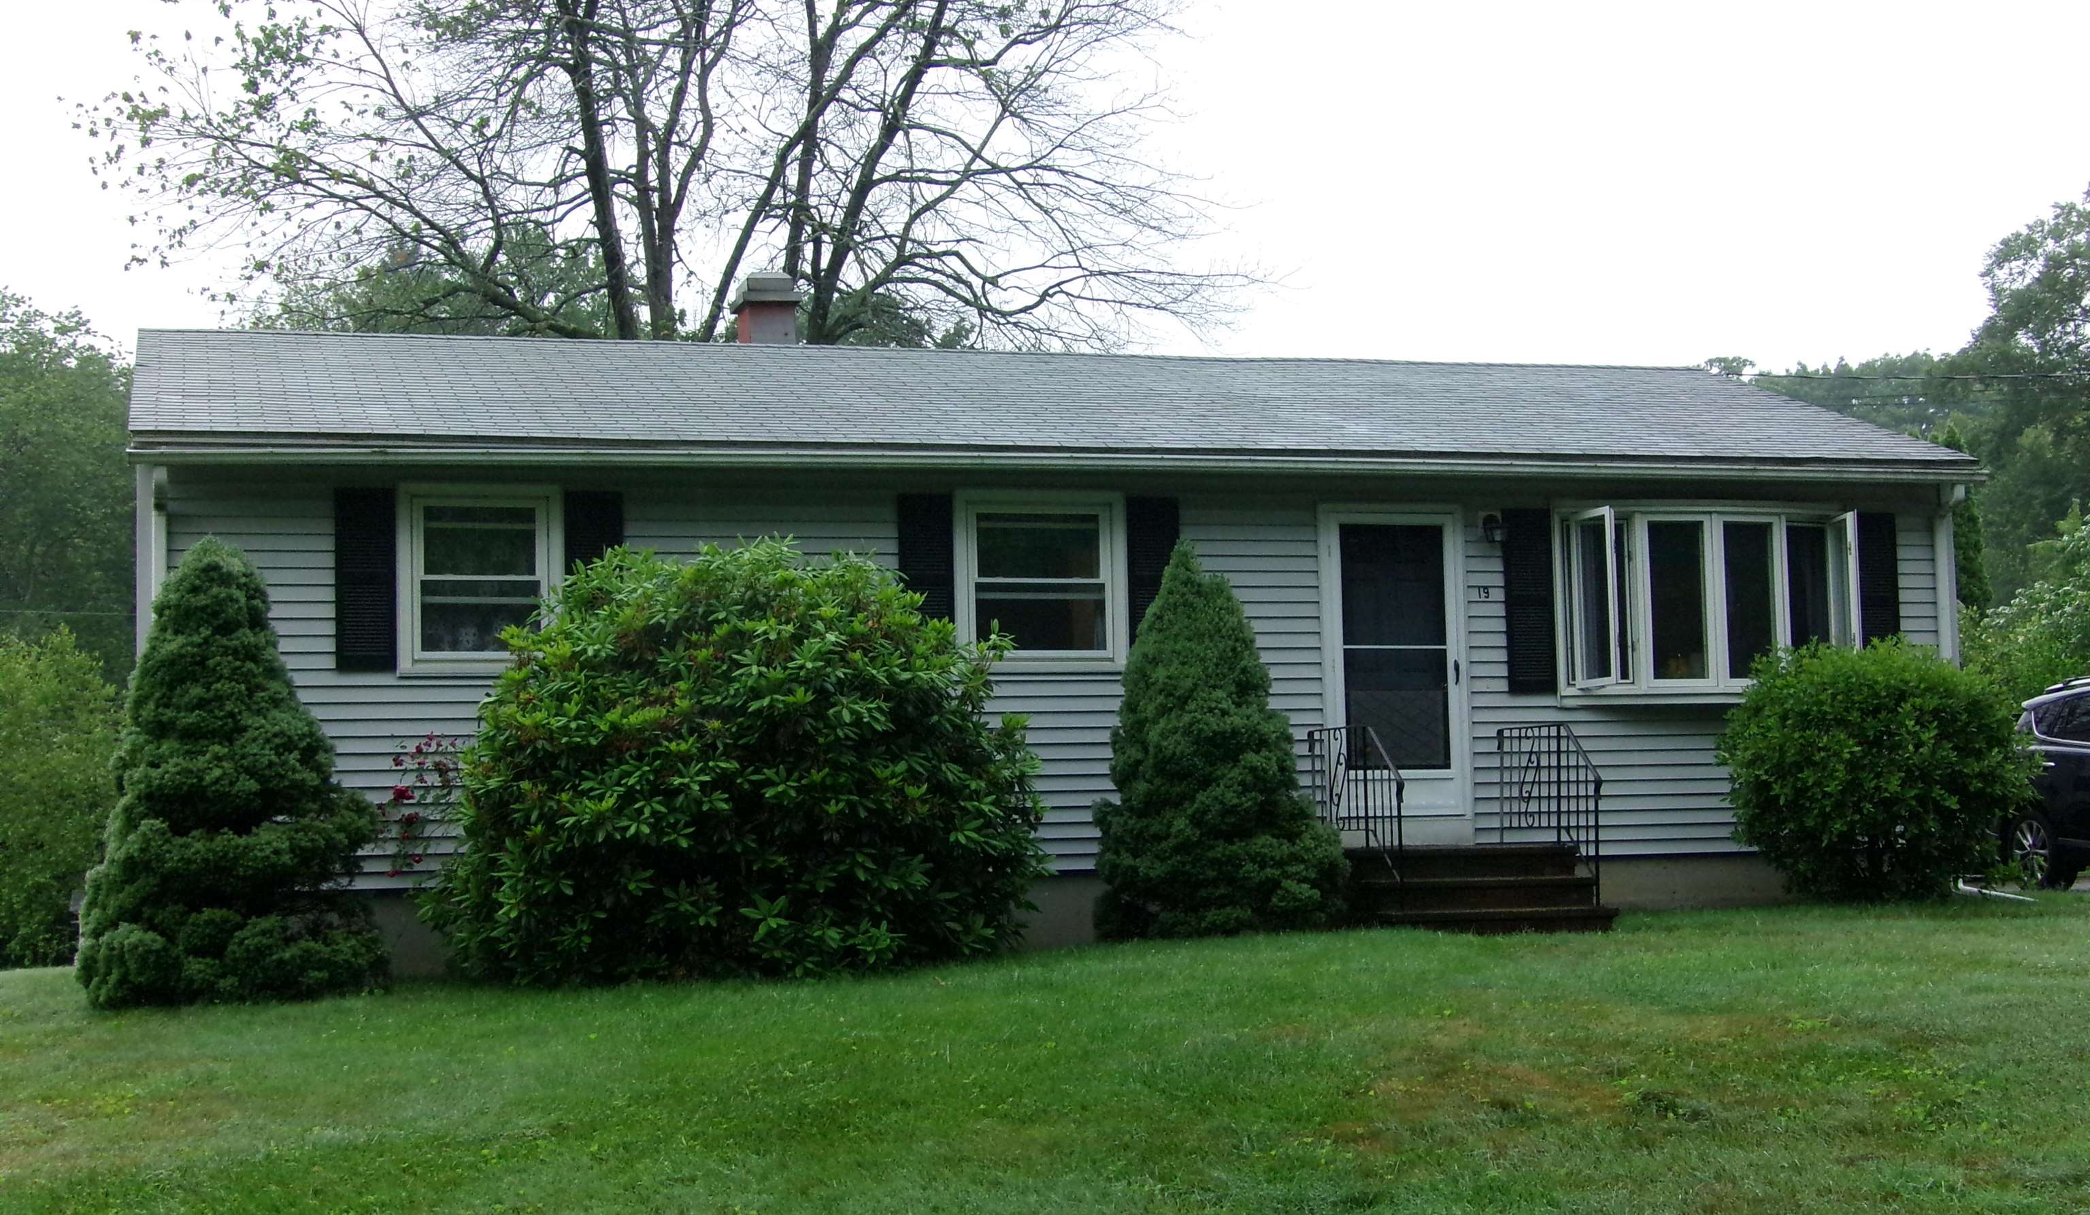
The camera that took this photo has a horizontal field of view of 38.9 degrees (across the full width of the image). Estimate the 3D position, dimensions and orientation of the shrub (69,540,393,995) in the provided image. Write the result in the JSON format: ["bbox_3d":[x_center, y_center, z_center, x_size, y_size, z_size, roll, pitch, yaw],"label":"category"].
[{"bbox_3d":[-4.531,0.915,16.437,1.700,2.578,1.680,0,-5,-17],"label":"shrub"}]

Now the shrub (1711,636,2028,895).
[{"bbox_3d":[5.479,1.105,19.500,2.030,1.751,1.900,0,-5,-17],"label":"shrub"}]

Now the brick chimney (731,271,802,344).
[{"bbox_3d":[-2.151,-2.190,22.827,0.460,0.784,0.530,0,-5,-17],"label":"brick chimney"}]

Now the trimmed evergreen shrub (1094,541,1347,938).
[{"bbox_3d":[1.085,0.843,18.276,1.540,2.476,1.520,-1,-5,0],"label":"trimmed evergreen shrub"}]

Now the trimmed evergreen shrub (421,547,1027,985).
[{"bbox_3d":[-1.785,0.897,17.021,3.550,2.530,2.500,0,-5,-17],"label":"trimmed evergreen shrub"}]

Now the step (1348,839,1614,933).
[{"bbox_3d":[2.579,1.817,18.835,1.580,0.530,1.550,0,-5,-17],"label":"step"}]

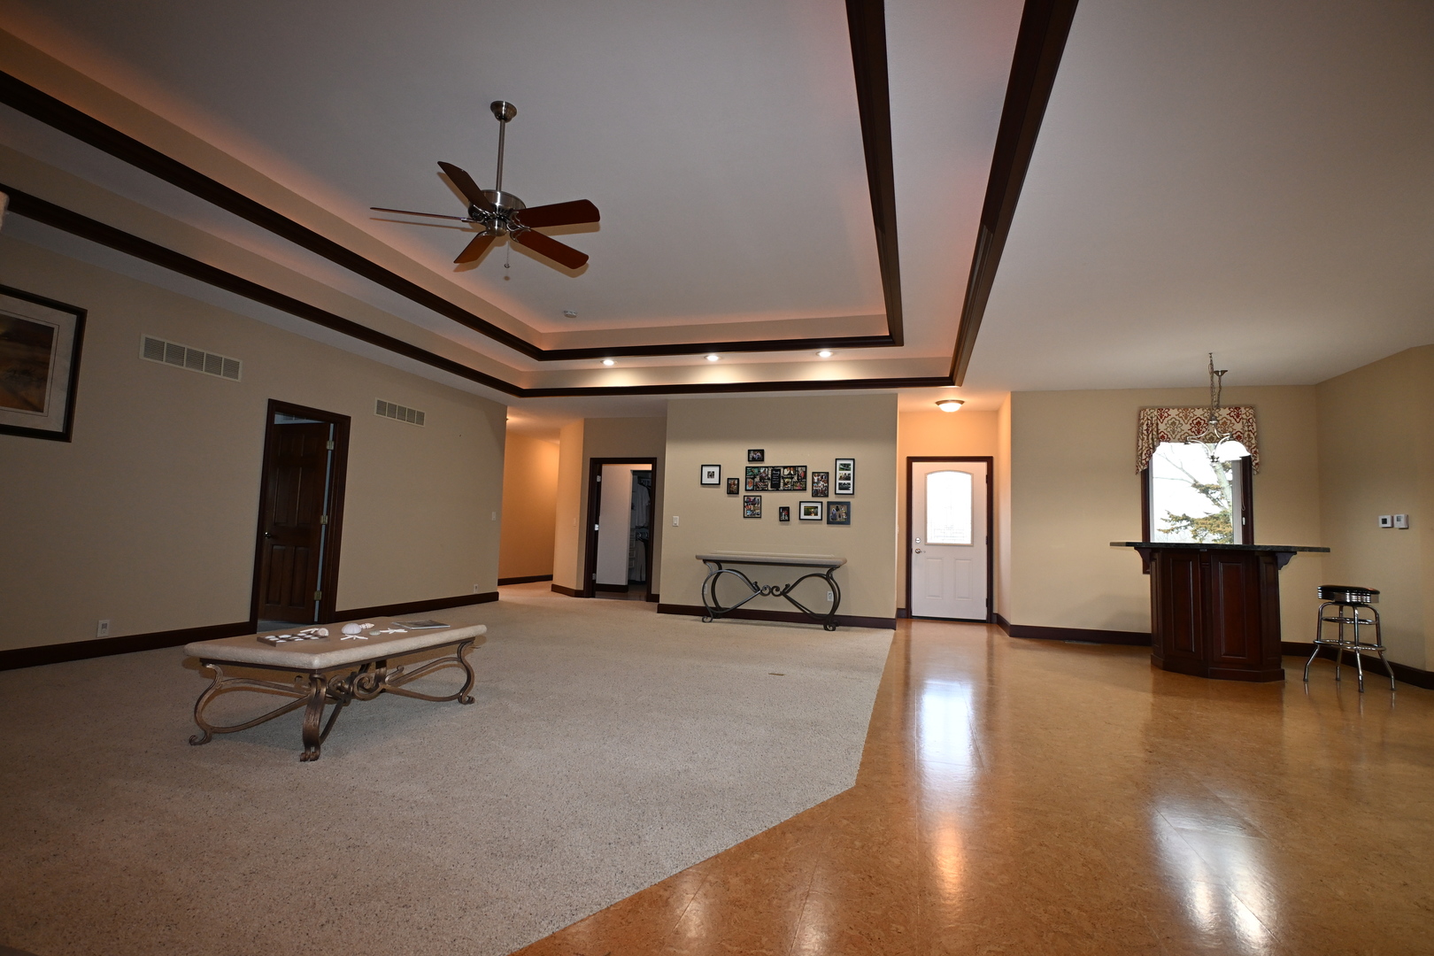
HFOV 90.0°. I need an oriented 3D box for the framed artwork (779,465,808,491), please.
[{"bbox_3d":[0.926,0.009,8.705,0.345,0.310,0.030,1,-5,15],"label":"framed artwork"}]

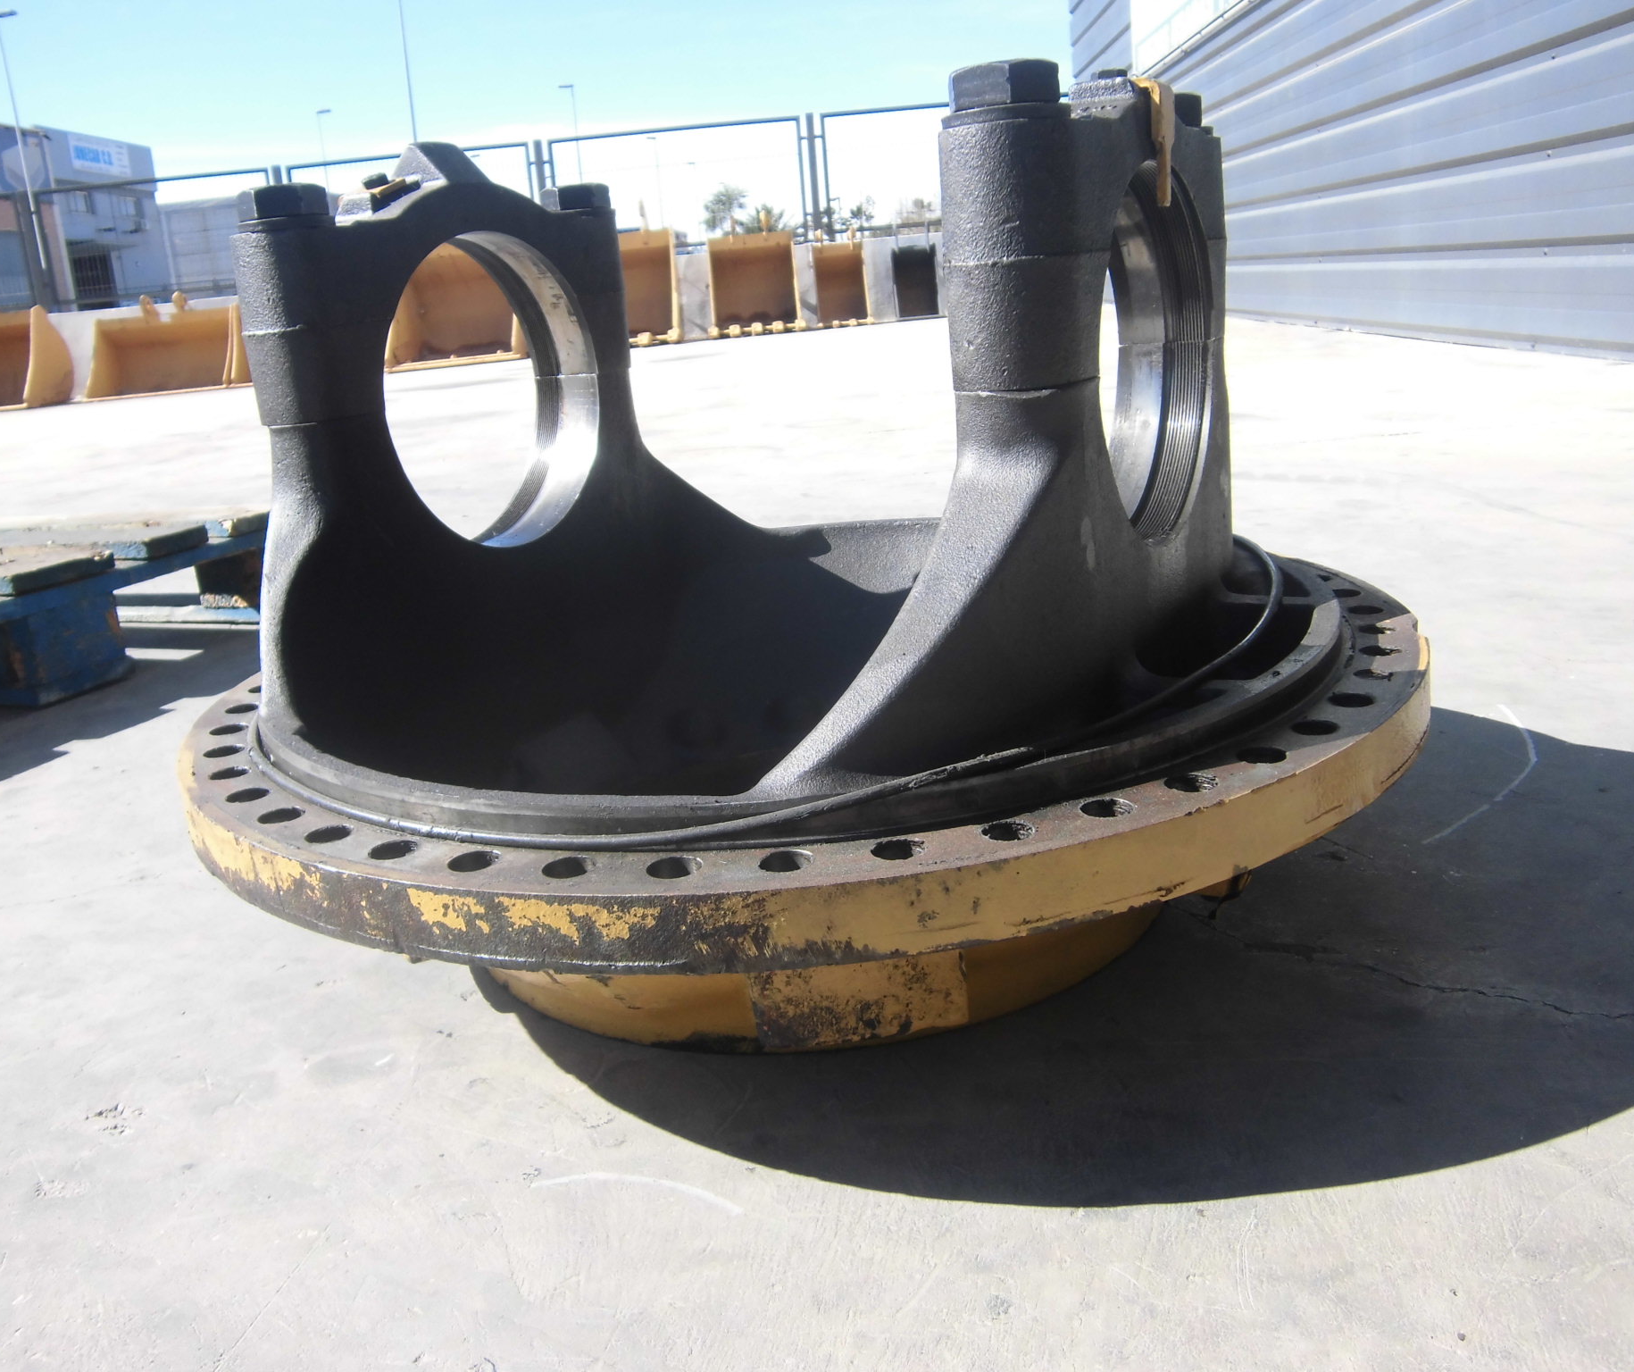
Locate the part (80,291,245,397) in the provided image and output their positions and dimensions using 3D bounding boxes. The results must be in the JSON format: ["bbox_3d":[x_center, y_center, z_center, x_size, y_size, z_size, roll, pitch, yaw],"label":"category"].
[{"bbox_3d":[-6.642,-3.504,13.986,1.563,1.000,0.700,-4,16,3],"label":"part"}]

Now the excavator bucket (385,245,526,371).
[{"bbox_3d":[-3.665,-3.925,13.955,1.430,1.300,0.900,-4,16,3],"label":"excavator bucket"}]

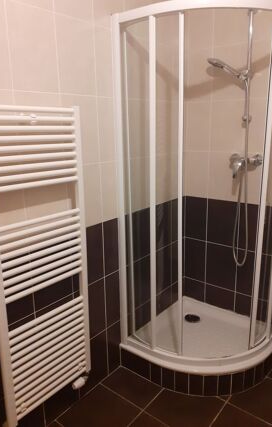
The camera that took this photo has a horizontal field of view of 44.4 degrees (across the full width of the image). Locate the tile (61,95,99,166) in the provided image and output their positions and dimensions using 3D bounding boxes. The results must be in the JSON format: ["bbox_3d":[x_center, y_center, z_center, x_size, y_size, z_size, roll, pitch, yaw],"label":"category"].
[{"bbox_3d":[-0.277,-0.412,1.659,0.012,0.333,0.238,11,19,38],"label":"tile"}]

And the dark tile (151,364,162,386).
[{"bbox_3d":[0.123,0.980,2.030,0.086,0.141,0.012,9,17,33],"label":"dark tile"}]

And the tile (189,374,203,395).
[{"bbox_3d":[0.351,0.998,1.946,0.082,0.141,0.012,1,15,8],"label":"tile"}]

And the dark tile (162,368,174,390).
[{"bbox_3d":[0.195,0.989,1.991,0.076,0.141,0.012,5,16,24],"label":"dark tile"}]

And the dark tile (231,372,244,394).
[{"bbox_3d":[0.593,0.990,1.960,0.083,0.141,0.012,-5,15,-15],"label":"dark tile"}]

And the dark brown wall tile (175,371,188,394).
[{"bbox_3d":[0.270,0.995,1.964,0.081,0.141,0.012,3,15,16],"label":"dark brown wall tile"}]

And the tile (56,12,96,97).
[{"bbox_3d":[-0.283,-0.736,1.575,0.012,0.333,0.238,11,19,38],"label":"tile"}]

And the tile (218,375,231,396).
[{"bbox_3d":[0.514,0.995,1.945,0.073,0.141,0.012,-3,15,-7],"label":"tile"}]

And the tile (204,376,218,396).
[{"bbox_3d":[0.435,0.998,1.940,0.082,0.141,0.012,-1,15,0],"label":"tile"}]

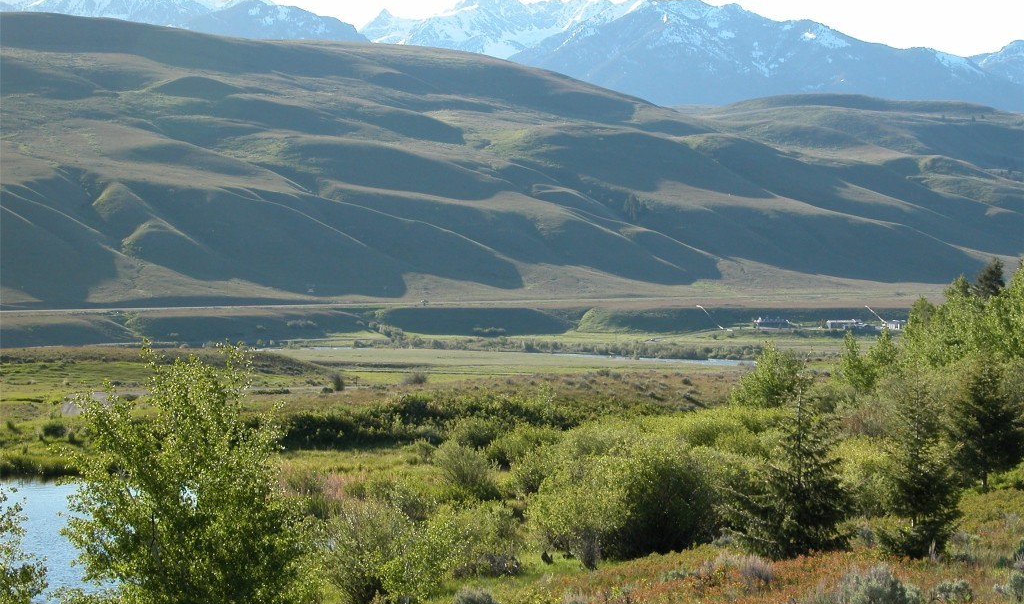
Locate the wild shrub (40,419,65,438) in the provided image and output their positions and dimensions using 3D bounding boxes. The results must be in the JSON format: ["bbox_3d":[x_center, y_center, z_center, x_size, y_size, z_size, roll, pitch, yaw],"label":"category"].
[{"bbox_3d":[-24.417,6.737,115.000,1.385,1.065,1.343,0,1,0],"label":"wild shrub"}]

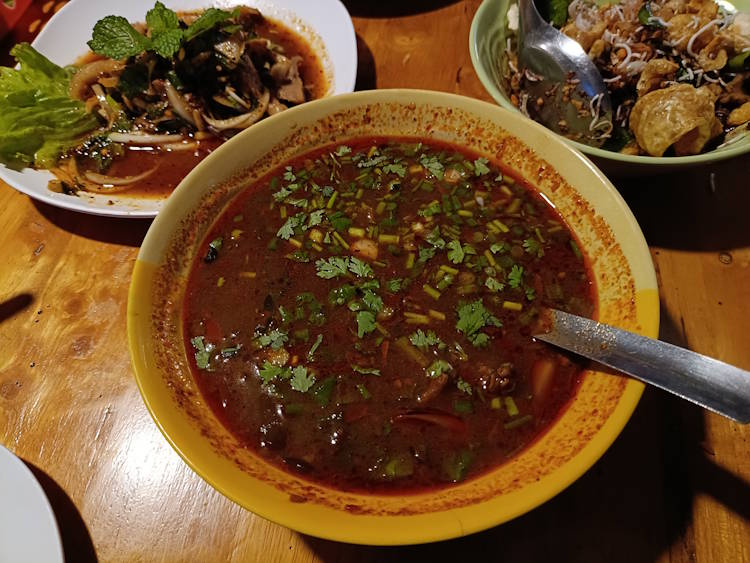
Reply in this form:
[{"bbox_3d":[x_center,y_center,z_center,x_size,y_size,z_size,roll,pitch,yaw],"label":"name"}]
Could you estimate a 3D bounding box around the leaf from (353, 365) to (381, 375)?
[{"bbox_3d":[-0.004,0.039,0.238,0.013,0.004,0.003,10,59,9],"label":"leaf"}]

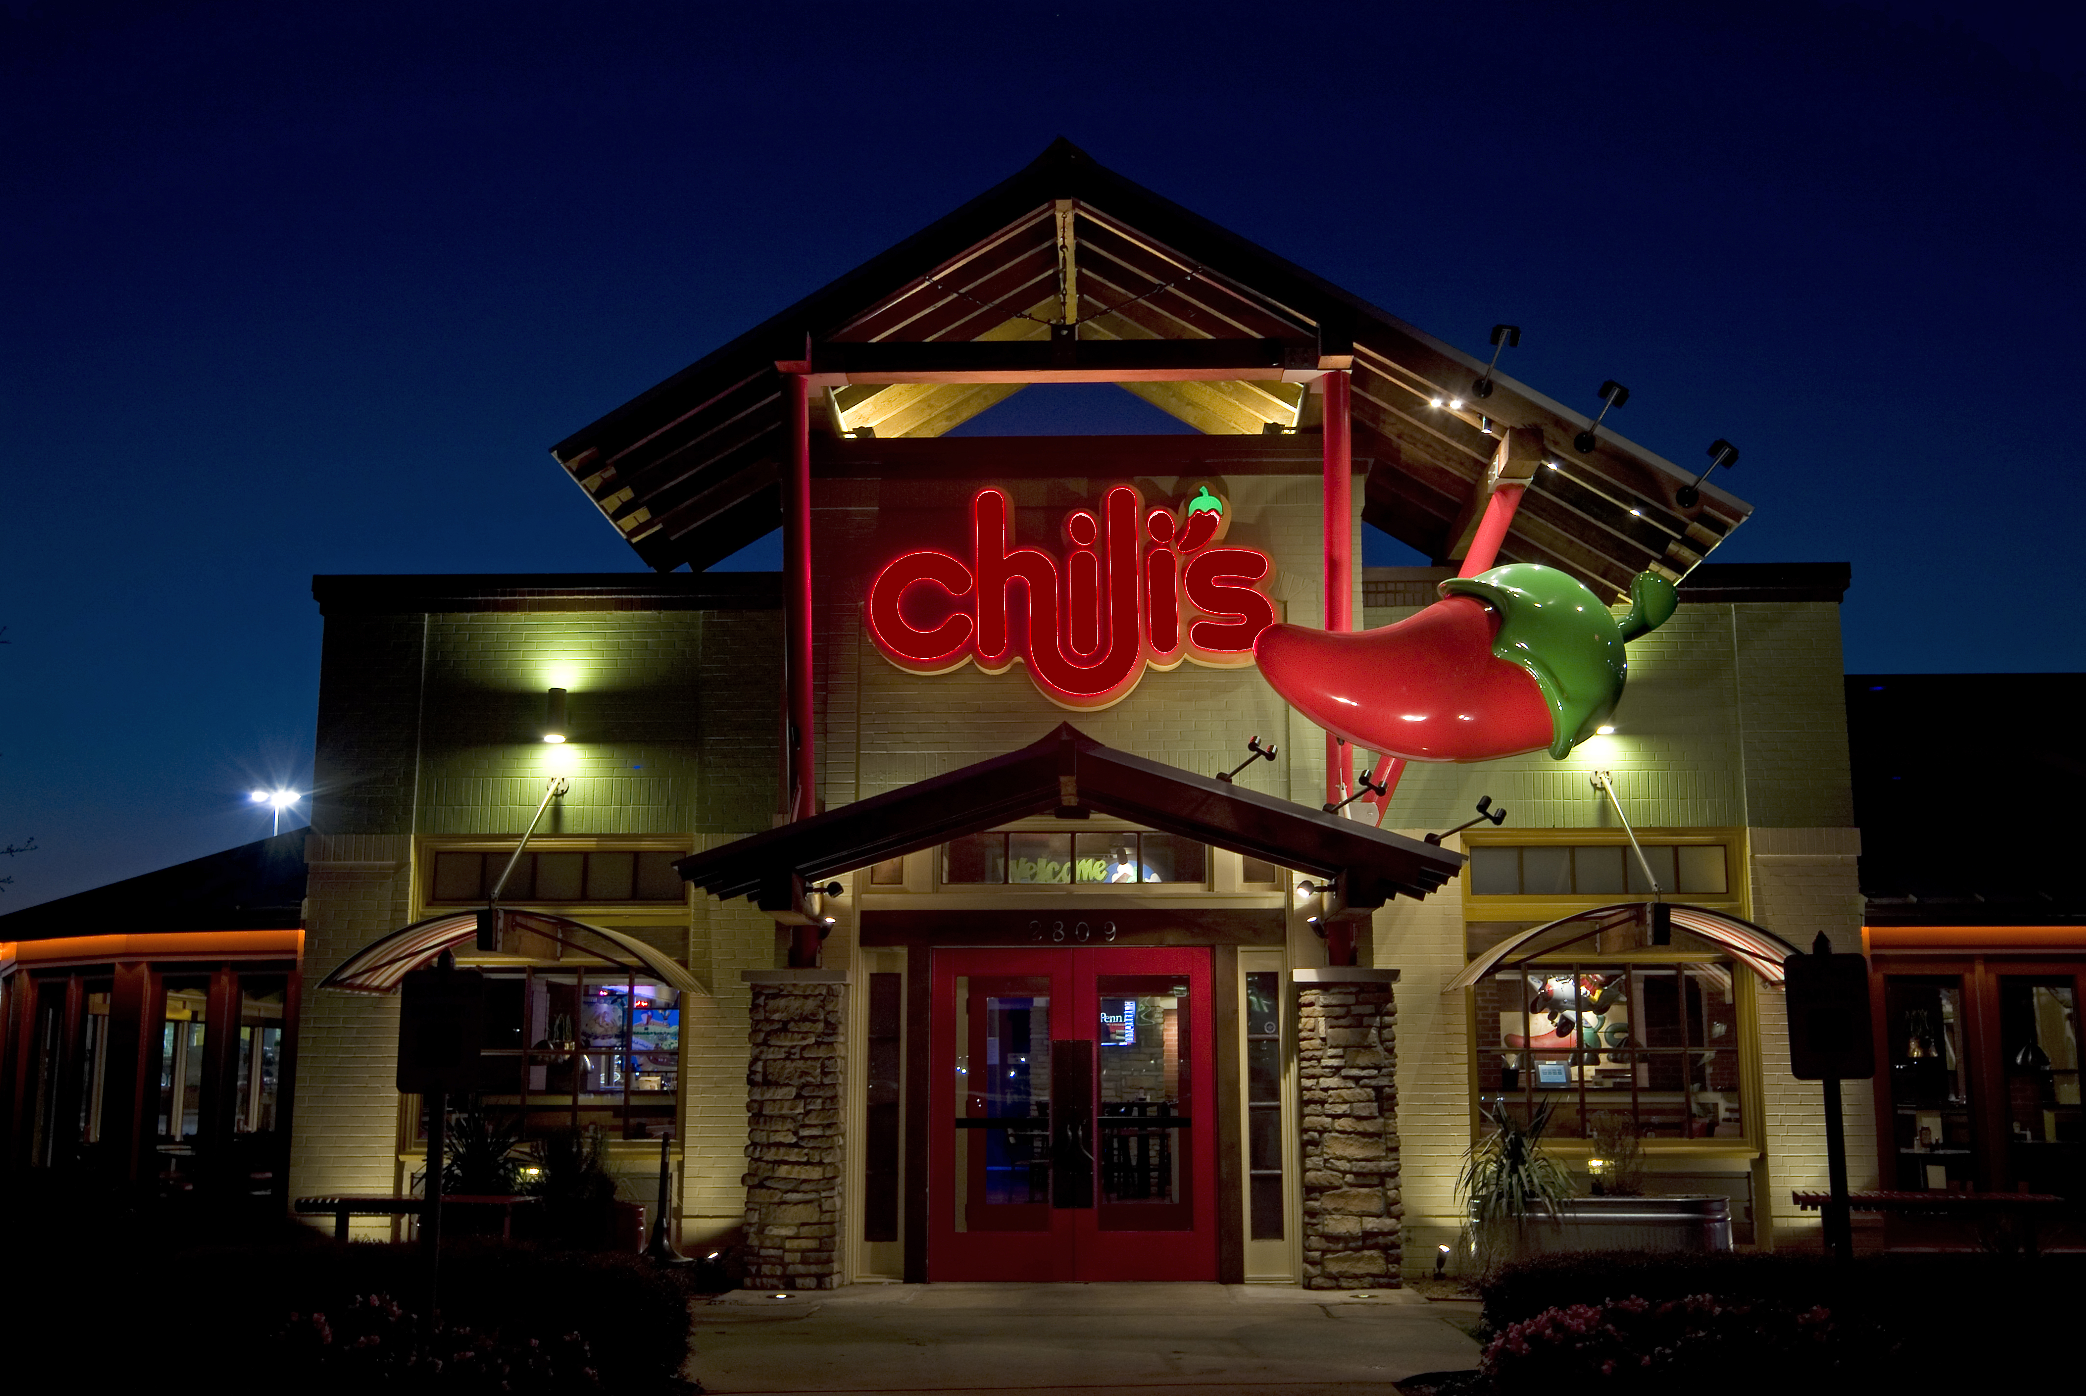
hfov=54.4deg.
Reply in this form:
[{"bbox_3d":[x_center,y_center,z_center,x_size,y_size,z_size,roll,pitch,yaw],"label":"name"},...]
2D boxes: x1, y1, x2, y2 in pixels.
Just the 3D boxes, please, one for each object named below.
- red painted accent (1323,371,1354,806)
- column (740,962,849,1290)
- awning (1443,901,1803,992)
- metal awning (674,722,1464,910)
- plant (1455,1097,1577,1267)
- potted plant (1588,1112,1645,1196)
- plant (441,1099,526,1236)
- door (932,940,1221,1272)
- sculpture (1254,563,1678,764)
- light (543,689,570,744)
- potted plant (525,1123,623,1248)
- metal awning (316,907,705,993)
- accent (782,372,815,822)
[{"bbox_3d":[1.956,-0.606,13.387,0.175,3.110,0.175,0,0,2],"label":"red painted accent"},{"bbox_3d":[-1.604,2.807,13.286,0.679,1.994,0.580,0,-10,2],"label":"column"},{"bbox_3d":[3.759,1.648,13.316,2.087,0.502,1.270,0,-10,1],"label":"awning"},{"bbox_3d":[0.168,0.869,13.008,4.656,1.104,2.000,0,-10,2],"label":"metal awning"},{"bbox_3d":[3.166,3.245,13.497,0.765,1.139,0.726,0,-10,2],"label":"plant"},{"bbox_3d":[3.682,2.925,13.050,0.375,0.542,0.360,0,-10,1],"label":"potted plant"},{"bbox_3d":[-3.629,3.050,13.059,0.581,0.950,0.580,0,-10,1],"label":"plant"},{"bbox_3d":[0.193,2.740,13.426,1.891,2.171,0.120,0,-10,2],"label":"door"},{"bbox_3d":[2.577,-0.201,12.331,2.582,1.208,1.100,0,-10,-3],"label":"sculpture"},{"bbox_3d":[-3.490,0.131,14.577,0.153,0.398,0.200,0,-10,2],"label":"light"},{"bbox_3d":[-2.995,3.141,12.975,0.629,0.831,0.580,0,-10,1],"label":"potted plant"},{"bbox_3d":[-3.429,1.698,13.487,2.215,0.494,1.270,0,-10,1],"label":"metal awning"},{"bbox_3d":[-1.604,-0.567,13.491,0.175,3.200,0.175,0,0,2],"label":"accent"}]

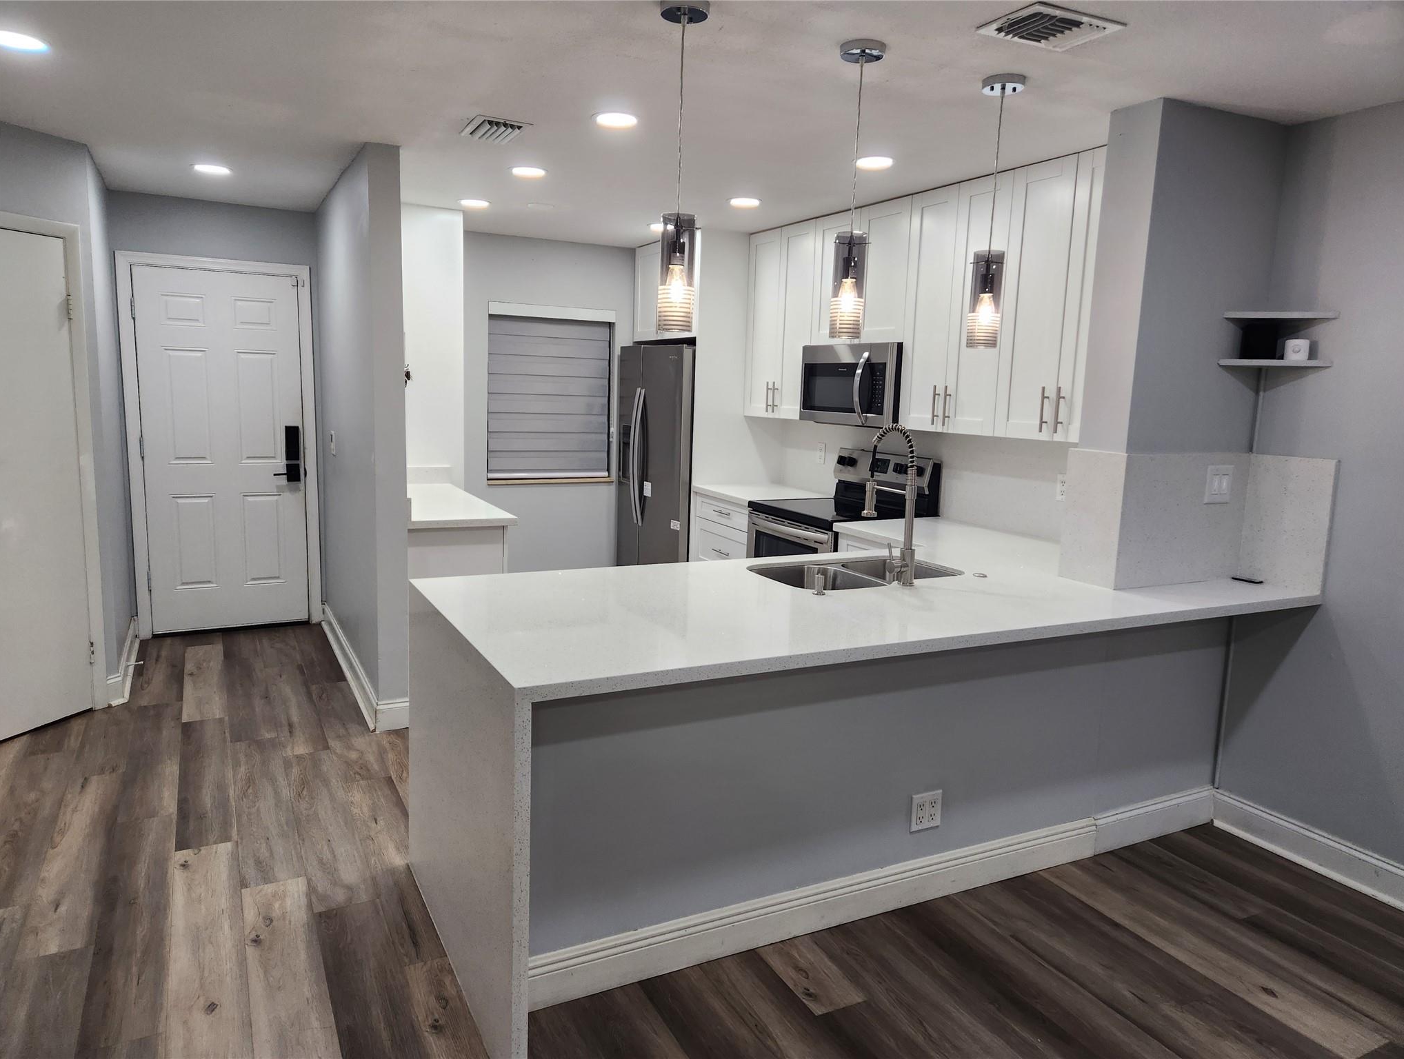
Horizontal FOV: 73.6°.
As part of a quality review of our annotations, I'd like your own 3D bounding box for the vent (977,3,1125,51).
[{"bbox_3d":[0.863,-1.241,2.316,0.279,0.020,0.206,-2,9,-27],"label":"vent"}]

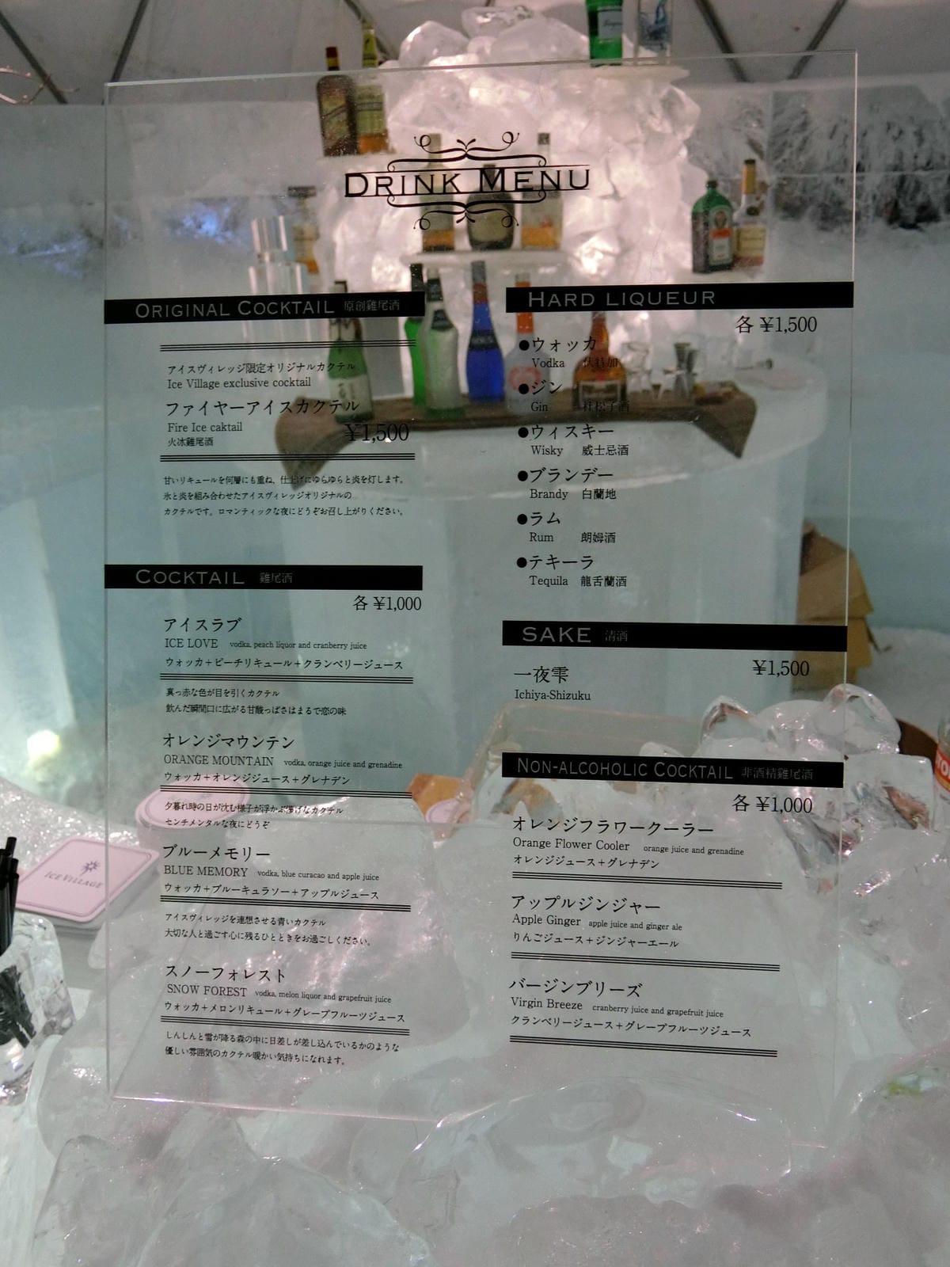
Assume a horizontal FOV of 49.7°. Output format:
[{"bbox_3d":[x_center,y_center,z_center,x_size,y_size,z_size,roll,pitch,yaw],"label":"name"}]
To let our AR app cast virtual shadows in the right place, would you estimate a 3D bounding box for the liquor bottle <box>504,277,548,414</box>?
[{"bbox_3d":[0.106,-0.601,2.135,0.095,0.276,0.095,0,23,8],"label":"liquor bottle"}]

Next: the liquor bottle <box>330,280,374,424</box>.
[{"bbox_3d":[-0.263,-0.581,2.114,0.082,0.277,0.082,-1,23,6],"label":"liquor bottle"}]

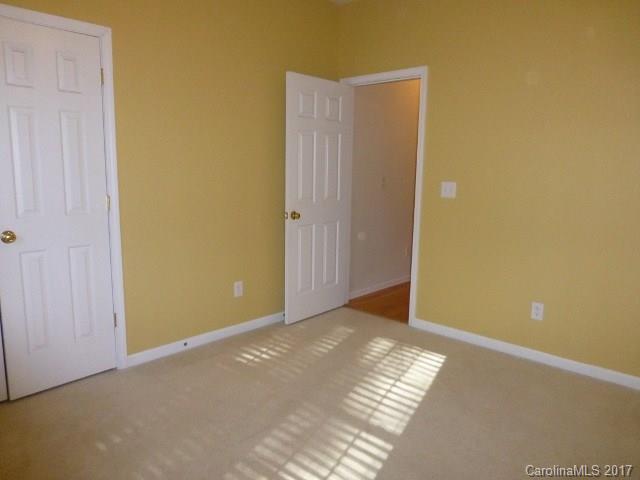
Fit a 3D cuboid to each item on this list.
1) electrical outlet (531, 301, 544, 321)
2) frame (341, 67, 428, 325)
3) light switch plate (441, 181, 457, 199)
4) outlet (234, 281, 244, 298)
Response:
[{"bbox_3d":[1.497,0.492,3.056,0.075,0.118,0.012,9,12,43],"label":"electrical outlet"},{"bbox_3d":[0.545,-0.355,3.929,0.885,2.110,0.135,9,12,43],"label":"frame"},{"bbox_3d":[0.990,-0.383,3.419,0.117,0.118,0.014,9,12,43],"label":"light switch plate"},{"bbox_3d":[-0.641,0.394,3.516,0.012,0.118,0.075,9,12,43],"label":"outlet"}]

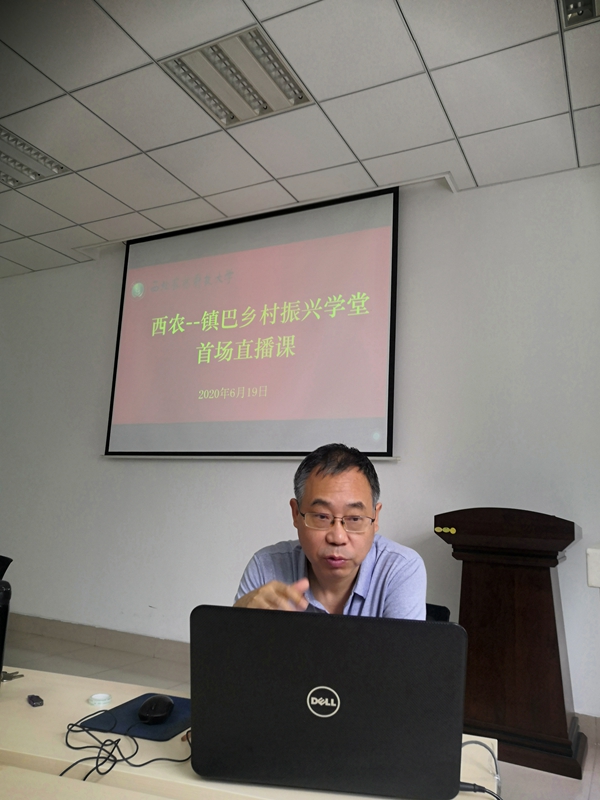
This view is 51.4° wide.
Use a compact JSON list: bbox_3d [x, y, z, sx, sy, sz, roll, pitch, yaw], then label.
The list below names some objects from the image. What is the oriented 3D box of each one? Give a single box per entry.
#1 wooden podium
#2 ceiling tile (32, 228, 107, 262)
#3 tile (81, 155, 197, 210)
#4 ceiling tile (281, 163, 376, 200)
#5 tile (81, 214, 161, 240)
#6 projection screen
[{"bbox_3d":[1.086,1.161,3.222,0.677,1.170,0.463,-2,-12,28],"label":"wooden podium"},{"bbox_3d":[-1.889,-1.335,5.350,0.600,0.020,0.579,-2,-12,28],"label":"ceiling tile"},{"bbox_3d":[-1.098,-1.486,4.282,0.600,0.020,0.600,-2,-12,28],"label":"tile"},{"bbox_3d":[0.180,-1.445,4.133,0.600,0.020,0.334,-2,-12,28],"label":"ceiling tile"},{"bbox_3d":[-1.414,-1.379,4.965,0.600,0.020,0.334,-2,-12,28],"label":"tile"},{"bbox_3d":[-0.445,-0.490,4.590,2.400,1.830,0.040,-2,-12,28],"label":"projection screen"}]

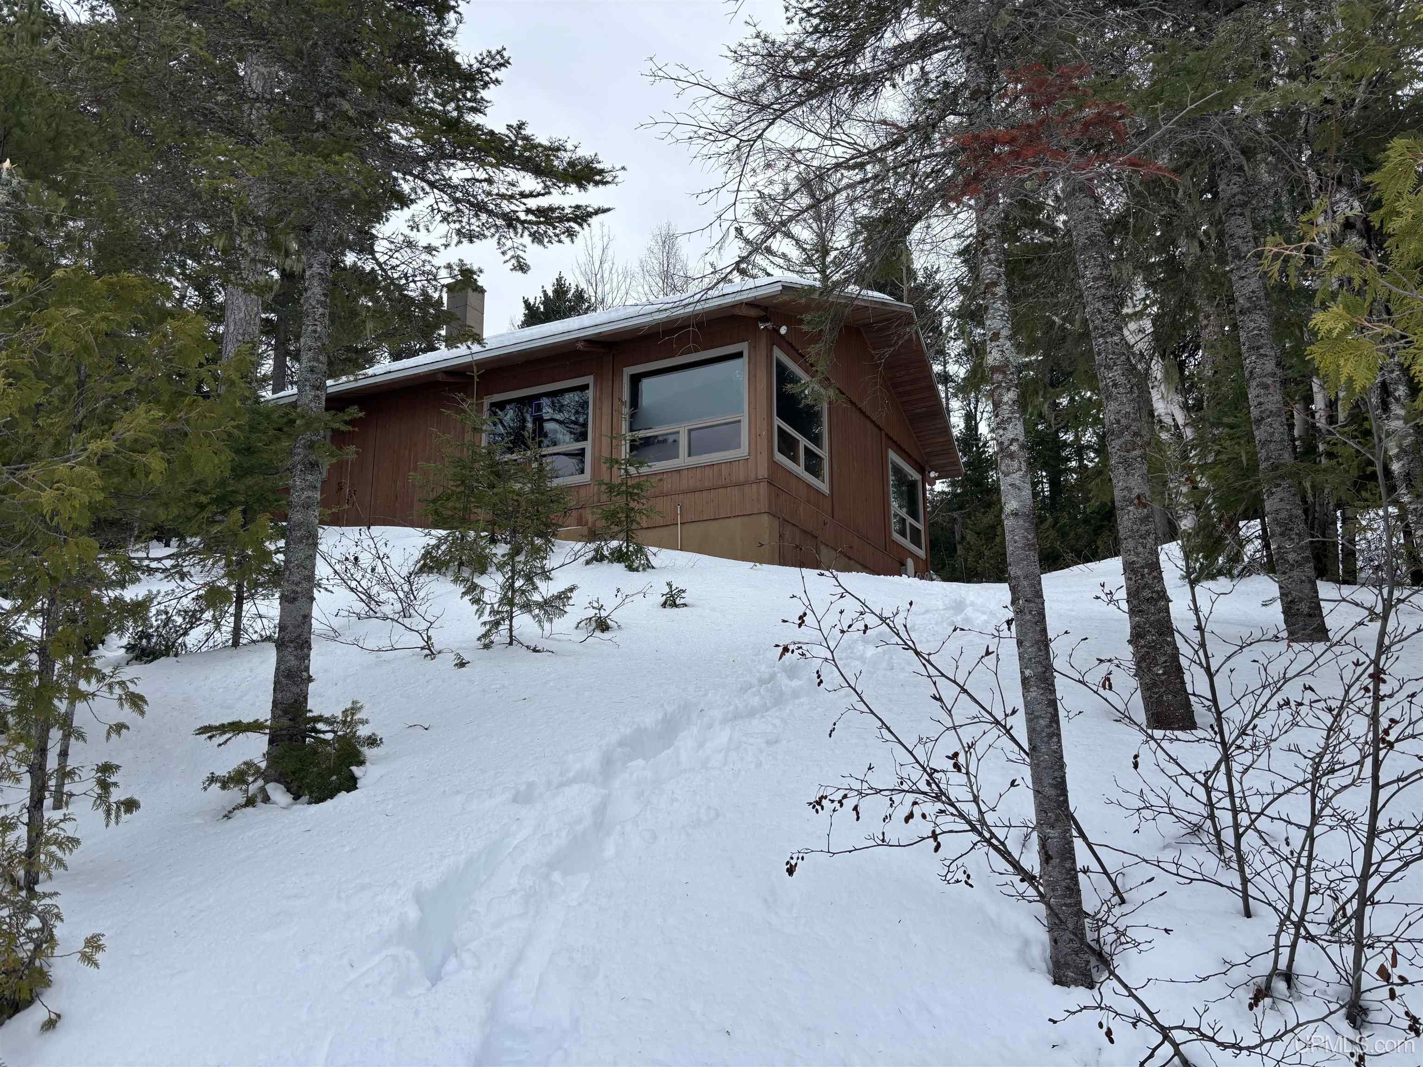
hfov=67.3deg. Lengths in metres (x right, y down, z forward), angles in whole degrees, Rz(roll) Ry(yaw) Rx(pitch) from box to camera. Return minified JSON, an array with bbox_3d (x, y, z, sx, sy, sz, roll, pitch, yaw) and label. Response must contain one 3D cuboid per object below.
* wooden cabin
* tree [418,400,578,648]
[{"bbox_3d":[-1.734,-0.884,19.890,11.218,5.609,8.804,-7,-16,27],"label":"wooden cabin"},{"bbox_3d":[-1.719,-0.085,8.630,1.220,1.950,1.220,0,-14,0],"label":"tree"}]

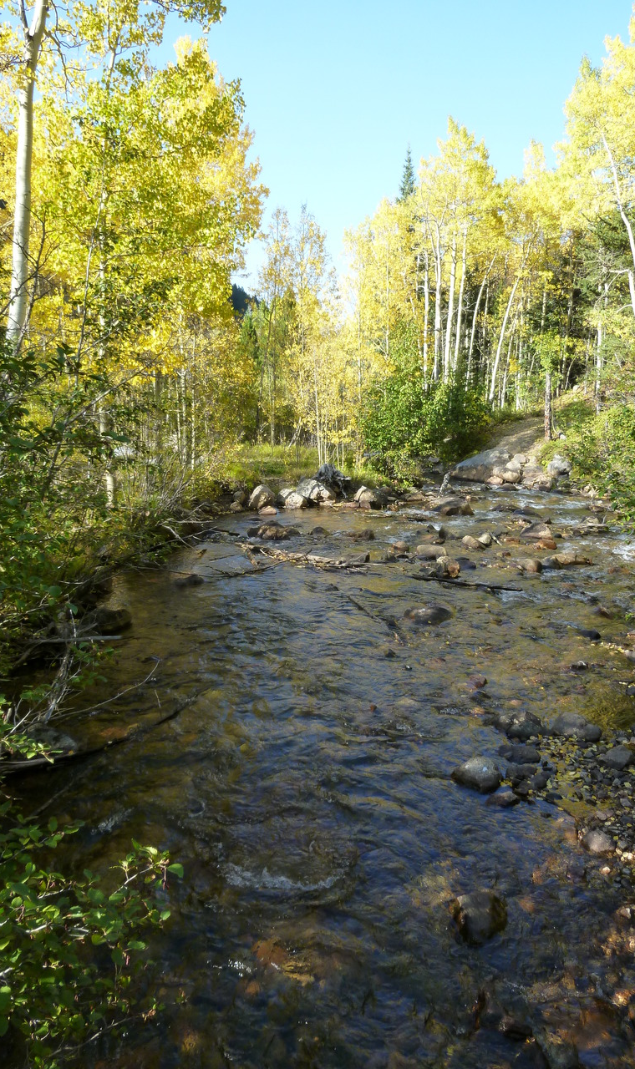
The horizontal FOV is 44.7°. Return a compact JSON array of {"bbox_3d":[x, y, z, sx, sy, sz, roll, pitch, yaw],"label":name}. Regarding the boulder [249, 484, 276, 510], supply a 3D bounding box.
[{"bbox_3d":[-1.899,-1.266,26.000,0.900,0.920,0.850,0,5,0],"label":"boulder"}]

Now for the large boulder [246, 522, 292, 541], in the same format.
[{"bbox_3d":[-1.051,-0.054,16.600,0.930,0.420,0.650,0,8,0],"label":"large boulder"}]

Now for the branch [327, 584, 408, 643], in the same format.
[{"bbox_3d":[0.659,1.131,11.500,0.220,0.200,3.570,-1,5,-16],"label":"branch"}]

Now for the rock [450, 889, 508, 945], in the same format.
[{"bbox_3d":[0.816,1.934,3.900,0.290,0.220,0.270,0,8,0],"label":"rock"}]

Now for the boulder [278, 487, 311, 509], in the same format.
[{"bbox_3d":[-0.776,-1.242,26.100,1.120,0.760,0.900,0,5,0],"label":"boulder"}]

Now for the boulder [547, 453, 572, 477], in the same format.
[{"bbox_3d":[8.832,-2.517,28.200,0.900,0.850,0.800,0,8,0],"label":"boulder"}]

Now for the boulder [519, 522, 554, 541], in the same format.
[{"bbox_3d":[4.696,-0.063,16.600,0.680,0.400,0.550,0,8,0],"label":"boulder"}]

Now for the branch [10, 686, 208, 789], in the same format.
[{"bbox_3d":[-1.578,1.598,6.442,0.260,0.160,2.100,6,10,36],"label":"branch"}]

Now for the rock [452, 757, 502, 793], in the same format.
[{"bbox_3d":[1.195,1.823,5.800,0.380,0.250,0.320,0,5,0],"label":"rock"}]

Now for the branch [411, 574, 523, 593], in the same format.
[{"bbox_3d":[2.366,0.771,12.350,1.850,0.130,0.160,5,9,30],"label":"branch"}]

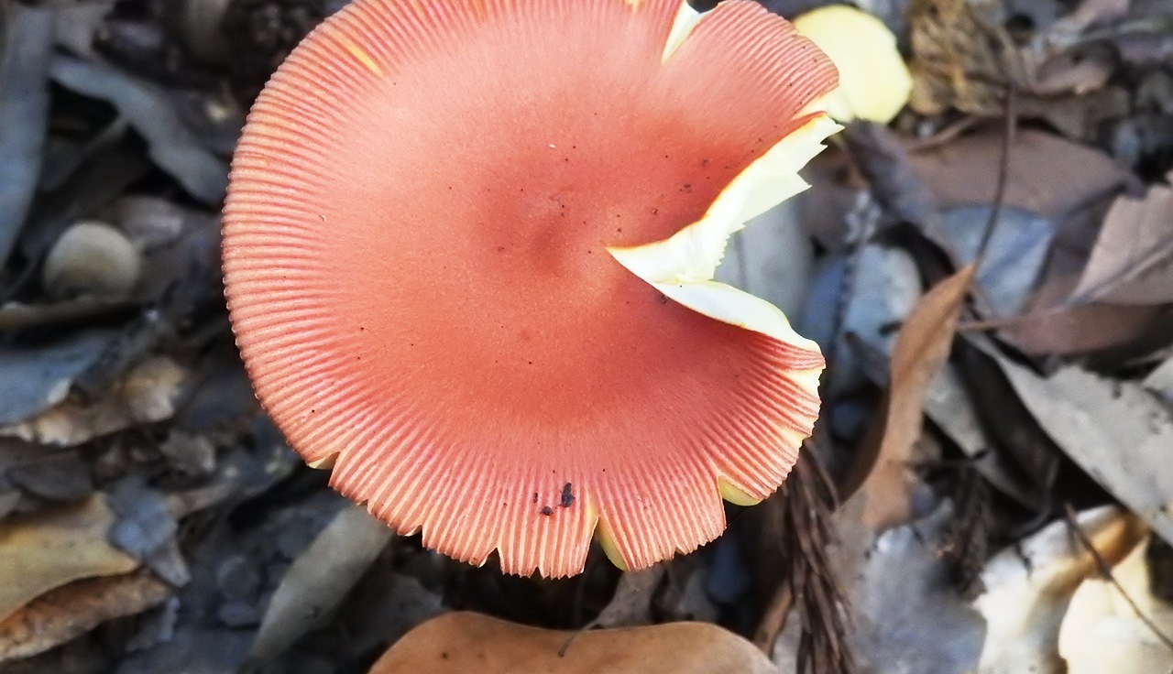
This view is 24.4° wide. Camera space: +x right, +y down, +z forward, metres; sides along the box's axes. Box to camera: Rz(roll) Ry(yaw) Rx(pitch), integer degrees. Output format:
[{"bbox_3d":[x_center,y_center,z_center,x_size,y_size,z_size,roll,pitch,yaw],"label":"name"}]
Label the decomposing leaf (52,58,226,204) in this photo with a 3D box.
[{"bbox_3d":[-0.080,-0.037,0.485,0.040,0.010,0.011,35,74,12],"label":"decomposing leaf"}]

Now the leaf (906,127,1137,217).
[{"bbox_3d":[0.077,-0.028,0.482,0.041,0.008,0.019,1,70,0],"label":"leaf"}]

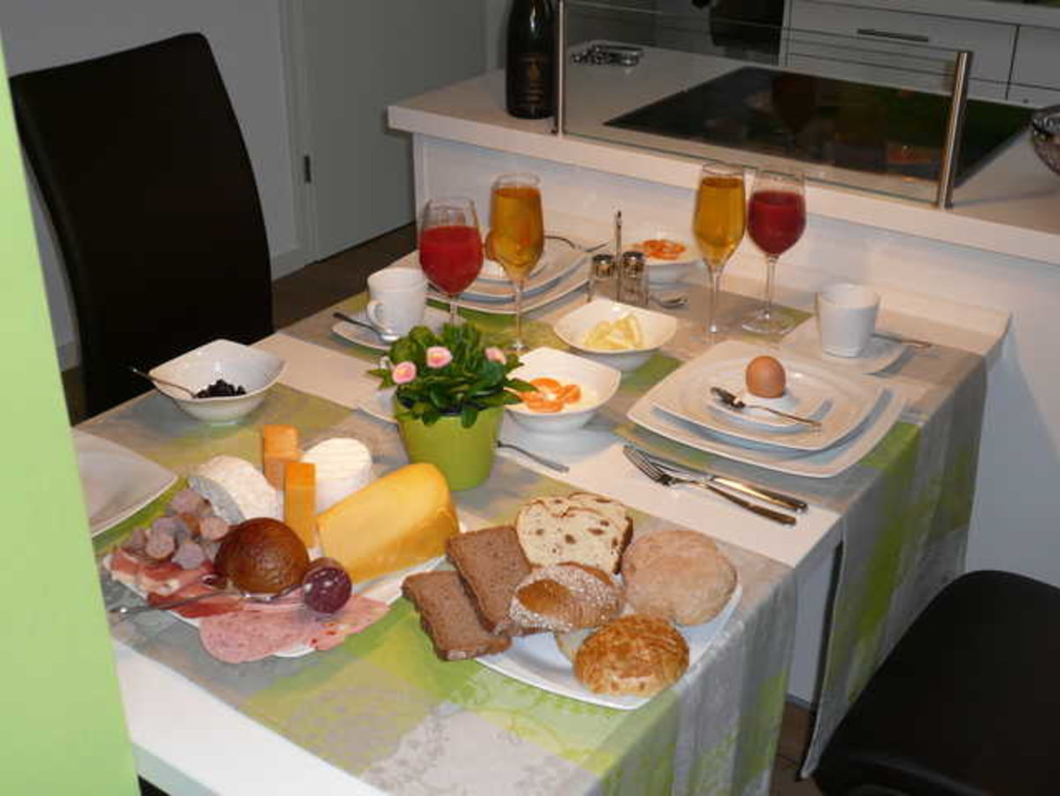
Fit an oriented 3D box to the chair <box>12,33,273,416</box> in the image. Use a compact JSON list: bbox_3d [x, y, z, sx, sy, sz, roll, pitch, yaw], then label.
[{"bbox_3d":[-0.479,-0.018,2.130,0.570,1.030,0.410,18,32,30],"label":"chair"}]

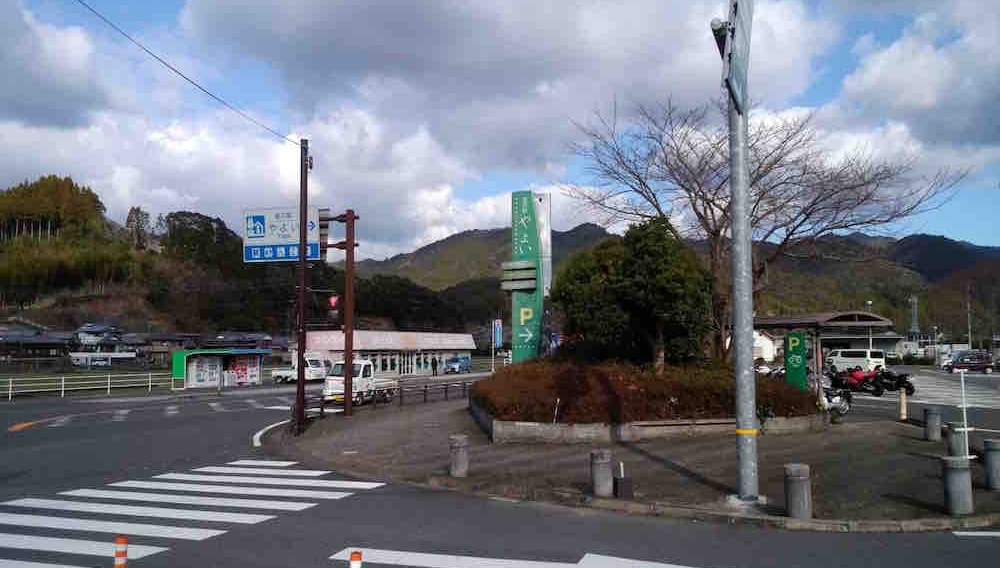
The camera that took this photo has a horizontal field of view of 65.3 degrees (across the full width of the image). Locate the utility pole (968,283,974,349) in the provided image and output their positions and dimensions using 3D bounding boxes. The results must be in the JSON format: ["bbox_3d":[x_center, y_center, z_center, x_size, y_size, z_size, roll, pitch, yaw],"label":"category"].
[{"bbox_3d":[54.379,4.705,89.898,0.300,9.300,0.300,0,-5,0],"label":"utility pole"}]

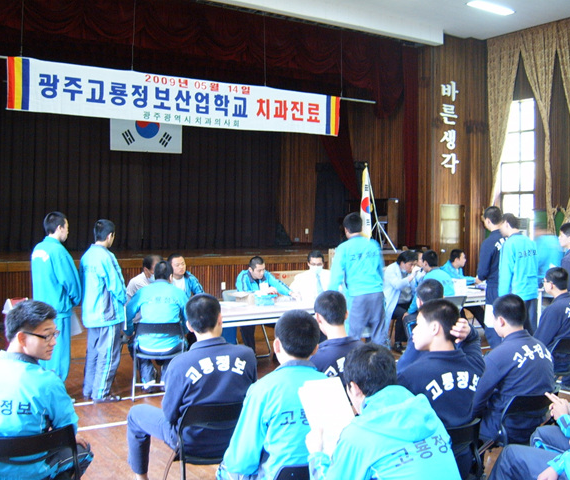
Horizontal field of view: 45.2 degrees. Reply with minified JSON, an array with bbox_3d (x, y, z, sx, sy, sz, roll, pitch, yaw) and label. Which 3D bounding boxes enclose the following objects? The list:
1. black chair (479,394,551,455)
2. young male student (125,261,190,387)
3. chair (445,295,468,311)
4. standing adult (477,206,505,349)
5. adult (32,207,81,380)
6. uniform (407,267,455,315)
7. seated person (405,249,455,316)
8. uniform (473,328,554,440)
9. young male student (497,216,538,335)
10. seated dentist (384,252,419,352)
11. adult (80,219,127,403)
[{"bbox_3d":[1.321,1.213,4.080,0.450,0.760,0.500,-1,2,-26],"label":"black chair"},{"bbox_3d":[-1.248,0.848,6.750,0.600,1.290,0.750,-1,2,-14],"label":"young male student"},{"bbox_3d":[1.957,1.043,8.500,0.450,0.770,0.500,-2,3,-45],"label":"chair"},{"bbox_3d":[2.419,0.559,7.900,0.500,1.830,0.420,-2,3,-43],"label":"standing adult"},{"bbox_3d":[-2.154,0.620,6.450,0.360,1.770,0.500,-2,3,-44],"label":"adult"},{"bbox_3d":[1.829,0.664,8.600,0.500,0.640,0.500,2,3,41],"label":"uniform"},{"bbox_3d":[1.829,0.779,8.600,0.750,1.290,0.520,2,3,43],"label":"seated person"},{"bbox_3d":[1.270,1.024,4.300,0.540,0.920,0.680,-1,2,-31],"label":"uniform"},{"bbox_3d":[2.600,0.598,7.650,0.520,1.780,0.380,-1,2,-36],"label":"young male student"},{"bbox_3d":[1.503,0.779,8.750,0.680,1.280,0.520,1,2,25],"label":"seated dentist"},{"bbox_3d":[-1.724,0.648,6.500,0.500,1.710,0.370,2,3,43],"label":"adult"}]

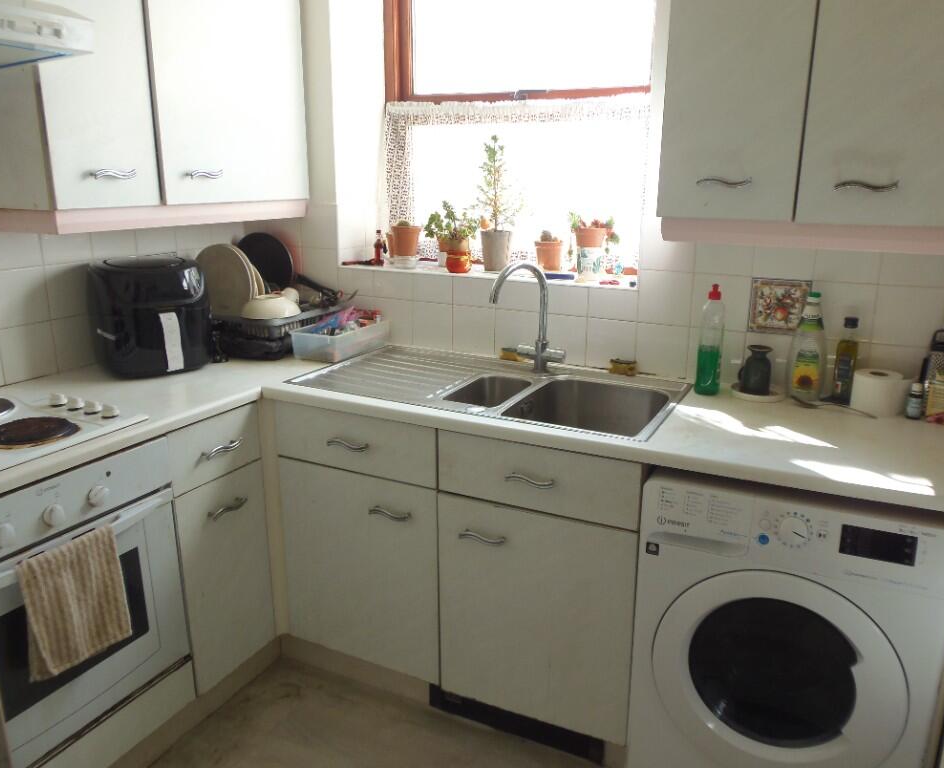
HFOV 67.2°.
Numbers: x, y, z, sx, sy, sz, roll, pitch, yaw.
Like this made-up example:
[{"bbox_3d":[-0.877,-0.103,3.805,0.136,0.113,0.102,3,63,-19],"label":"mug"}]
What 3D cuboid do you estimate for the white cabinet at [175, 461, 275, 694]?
[{"bbox_3d":[-0.897,0.477,2.026,0.552,0.573,0.299,9,18,27],"label":"white cabinet"}]

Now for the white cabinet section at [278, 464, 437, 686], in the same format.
[{"bbox_3d":[-0.194,0.440,2.184,0.506,0.573,0.552,8,17,25],"label":"white cabinet section"}]

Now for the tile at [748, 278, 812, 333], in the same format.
[{"bbox_3d":[0.828,-0.208,1.908,0.149,0.149,0.009,8,17,24],"label":"tile"}]

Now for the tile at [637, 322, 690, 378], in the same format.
[{"bbox_3d":[0.541,-0.097,2.031,0.146,0.146,0.010,8,17,25],"label":"tile"}]

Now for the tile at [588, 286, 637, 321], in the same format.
[{"bbox_3d":[0.408,-0.233,2.055,0.148,0.090,0.010,8,18,24],"label":"tile"}]

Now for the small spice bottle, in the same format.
[{"bbox_3d":[1.054,0.039,1.690,0.037,0.088,0.037,8,18,24],"label":"small spice bottle"}]

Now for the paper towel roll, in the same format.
[{"bbox_3d":[1.003,0.020,1.757,0.120,0.100,0.120,8,17,24],"label":"paper towel roll"}]

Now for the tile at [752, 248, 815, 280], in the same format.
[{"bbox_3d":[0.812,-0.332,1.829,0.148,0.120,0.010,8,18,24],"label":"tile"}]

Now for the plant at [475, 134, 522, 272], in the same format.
[{"bbox_3d":[0.090,-0.592,2.341,0.148,0.431,0.148,0,16,0],"label":"plant"}]

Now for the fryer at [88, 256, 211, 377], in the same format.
[{"bbox_3d":[-0.935,-0.203,2.070,0.268,0.297,0.286,-14,21,-42],"label":"fryer"}]

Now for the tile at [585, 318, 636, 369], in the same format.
[{"bbox_3d":[0.408,-0.116,2.092,0.146,0.146,0.010,8,17,25],"label":"tile"}]

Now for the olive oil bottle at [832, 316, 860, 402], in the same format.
[{"bbox_3d":[0.966,-0.064,1.829,0.056,0.222,0.056,9,17,27],"label":"olive oil bottle"}]

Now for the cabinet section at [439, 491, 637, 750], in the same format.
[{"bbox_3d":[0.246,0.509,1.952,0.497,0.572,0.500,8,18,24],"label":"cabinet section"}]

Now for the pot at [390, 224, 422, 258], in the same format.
[{"bbox_3d":[-0.225,-0.491,2.436,0.104,0.101,0.104,1,16,0],"label":"pot"}]

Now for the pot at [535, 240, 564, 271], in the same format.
[{"bbox_3d":[0.262,-0.420,2.348,0.099,0.101,0.099,0,16,0],"label":"pot"}]

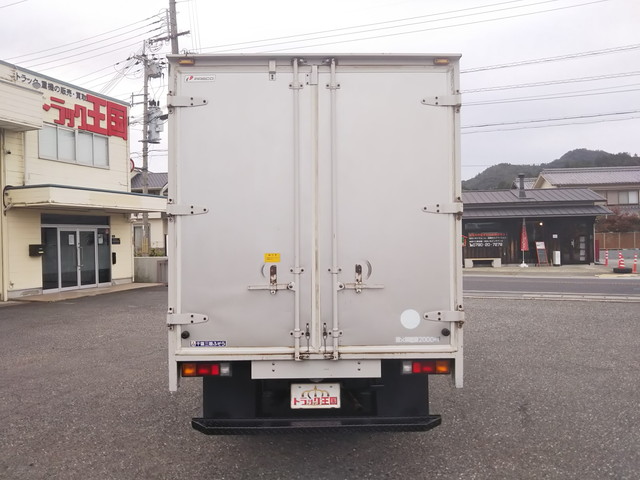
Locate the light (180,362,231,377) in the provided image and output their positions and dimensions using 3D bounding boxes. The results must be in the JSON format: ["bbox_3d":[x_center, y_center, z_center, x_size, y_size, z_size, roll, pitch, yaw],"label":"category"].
[{"bbox_3d":[-0.743,0.851,3.630,0.325,0.092,0.070,0,0,-1],"label":"light"}]

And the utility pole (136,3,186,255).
[{"bbox_3d":[-7.523,-5.039,26.000,2.200,12.200,1.600,0,1,0],"label":"utility pole"}]

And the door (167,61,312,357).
[{"bbox_3d":[-0.501,-0.212,3.560,0.935,1.880,0.080,0,0,-1],"label":"door"}]

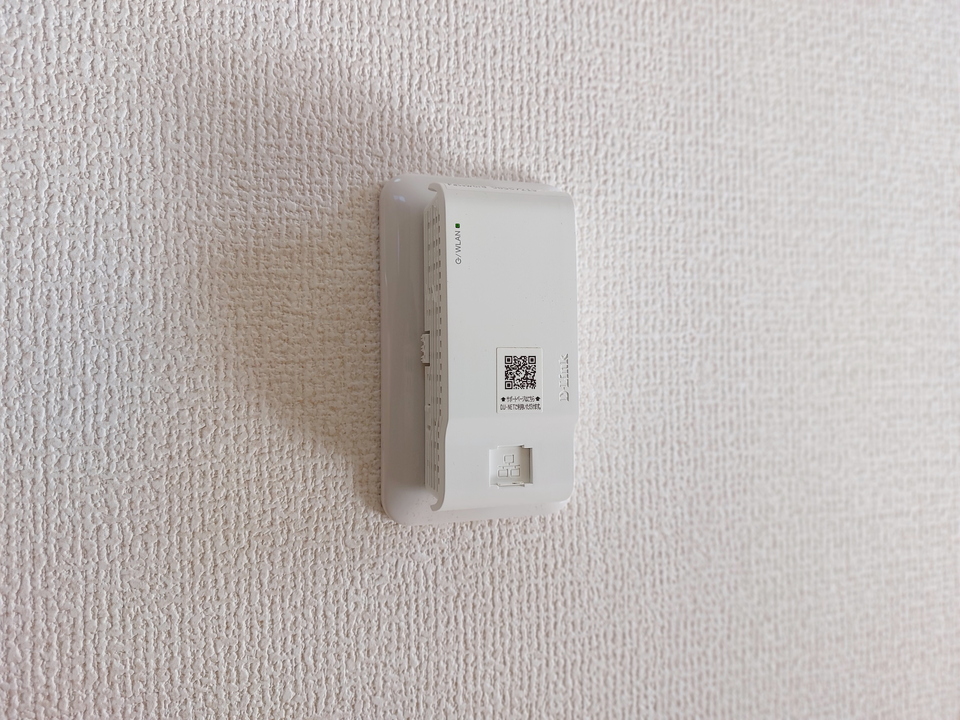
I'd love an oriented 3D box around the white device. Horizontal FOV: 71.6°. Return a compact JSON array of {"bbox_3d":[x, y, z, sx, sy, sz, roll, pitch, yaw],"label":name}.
[{"bbox_3d":[0.005,-0.004,0.217,0.070,0.120,0.034,0,-1,-15],"label":"white device"}]

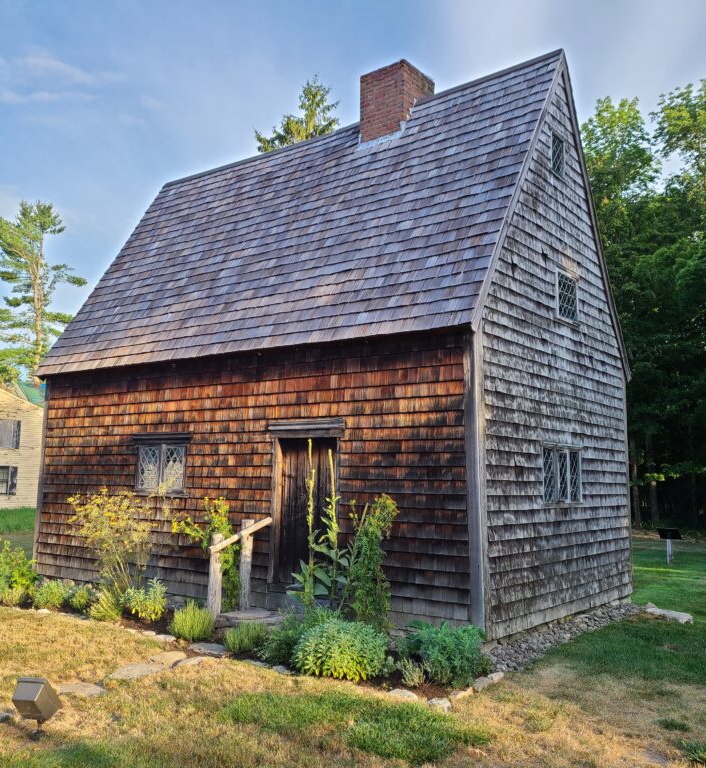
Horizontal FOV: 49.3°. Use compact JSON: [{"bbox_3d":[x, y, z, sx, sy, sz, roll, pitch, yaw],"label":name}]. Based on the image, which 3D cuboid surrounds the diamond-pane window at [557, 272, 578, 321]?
[{"bbox_3d":[2.817,-1.124,10.078,0.090,0.620,0.710,-5,-9,37],"label":"diamond-pane window"}]

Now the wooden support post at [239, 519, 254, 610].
[{"bbox_3d":[-1.274,2.157,9.216,0.140,1.060,0.140,1,-7,0],"label":"wooden support post"}]

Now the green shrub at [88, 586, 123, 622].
[{"bbox_3d":[-2.888,2.552,9.014,0.400,0.380,0.400,-5,-9,37],"label":"green shrub"}]

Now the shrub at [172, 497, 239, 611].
[{"bbox_3d":[-1.841,2.124,9.667,0.930,1.410,0.750,-5,-9,37],"label":"shrub"}]

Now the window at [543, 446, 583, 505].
[{"bbox_3d":[2.627,1.144,9.586,0.090,0.680,1.250,-5,-9,37],"label":"window"}]

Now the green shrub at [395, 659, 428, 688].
[{"bbox_3d":[0.495,2.453,6.520,0.280,0.240,0.260,1,-7,0],"label":"green shrub"}]

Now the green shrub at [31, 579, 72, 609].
[{"bbox_3d":[-3.799,2.641,9.759,0.480,0.360,0.450,-5,-9,37],"label":"green shrub"}]

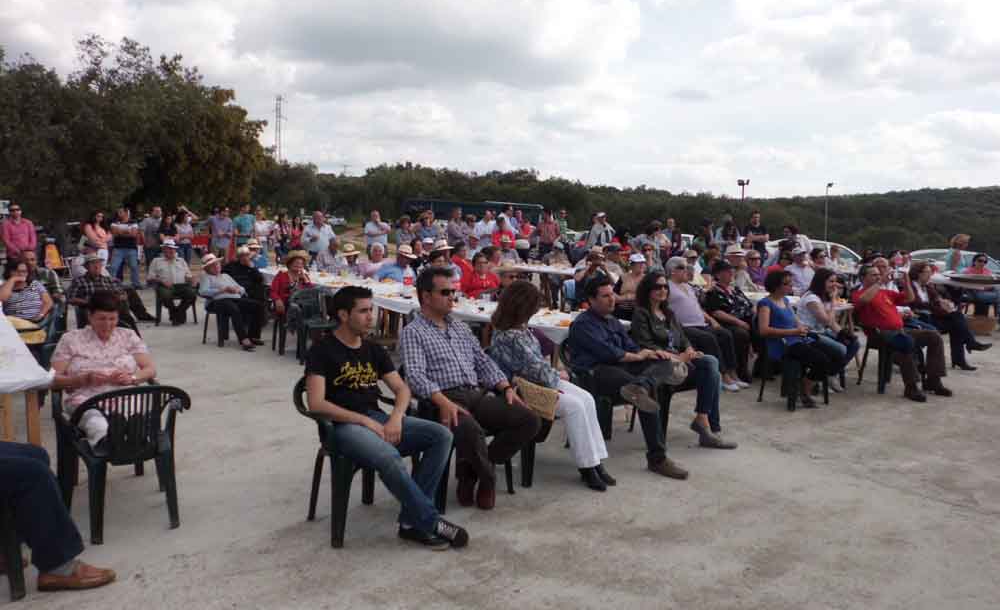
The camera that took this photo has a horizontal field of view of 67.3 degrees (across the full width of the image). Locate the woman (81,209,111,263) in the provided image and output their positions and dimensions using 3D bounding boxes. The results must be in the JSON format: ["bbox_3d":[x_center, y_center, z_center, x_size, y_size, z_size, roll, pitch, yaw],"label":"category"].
[{"bbox_3d":[-6.793,-0.741,12.661,0.460,1.650,0.340,-5,9,-40],"label":"woman"}]

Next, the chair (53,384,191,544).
[{"bbox_3d":[-2.048,0.785,4.076,0.570,0.780,0.580,-4,8,-35],"label":"chair"}]

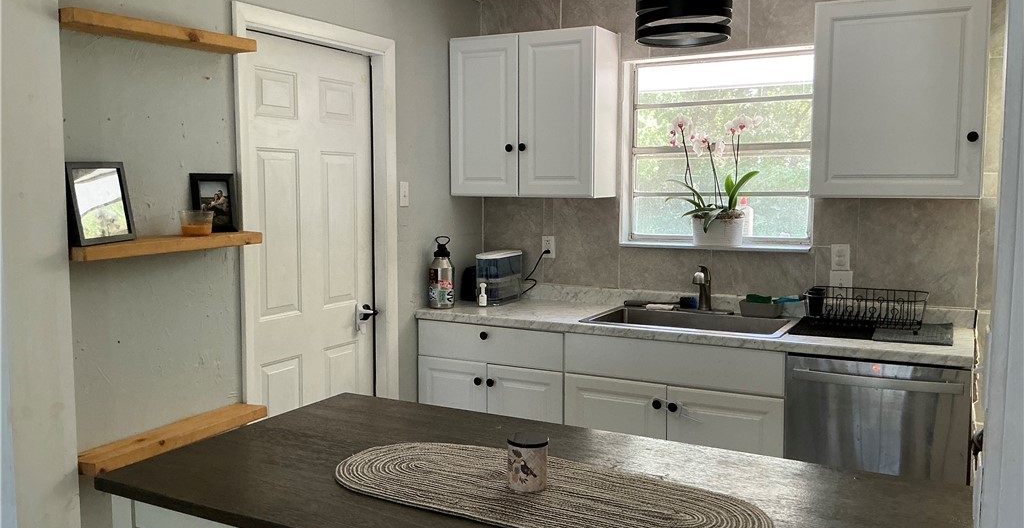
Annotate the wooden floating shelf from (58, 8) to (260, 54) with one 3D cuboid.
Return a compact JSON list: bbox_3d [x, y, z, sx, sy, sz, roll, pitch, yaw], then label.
[{"bbox_3d":[-1.057,-0.689,2.486,0.139,0.039,0.650,3,7,27],"label":"wooden floating shelf"}]

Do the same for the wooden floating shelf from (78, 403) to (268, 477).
[{"bbox_3d":[-1.056,0.540,2.608,0.138,0.039,0.653,3,7,27],"label":"wooden floating shelf"}]

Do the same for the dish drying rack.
[{"bbox_3d":[1.455,0.191,3.404,0.455,0.142,0.285,3,6,27],"label":"dish drying rack"}]

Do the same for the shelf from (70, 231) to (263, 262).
[{"bbox_3d":[-1.057,-0.059,2.548,0.139,0.039,0.655,3,7,27],"label":"shelf"}]

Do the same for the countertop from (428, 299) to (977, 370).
[{"bbox_3d":[0.715,0.264,3.652,2.299,0.038,0.630,3,7,27],"label":"countertop"}]

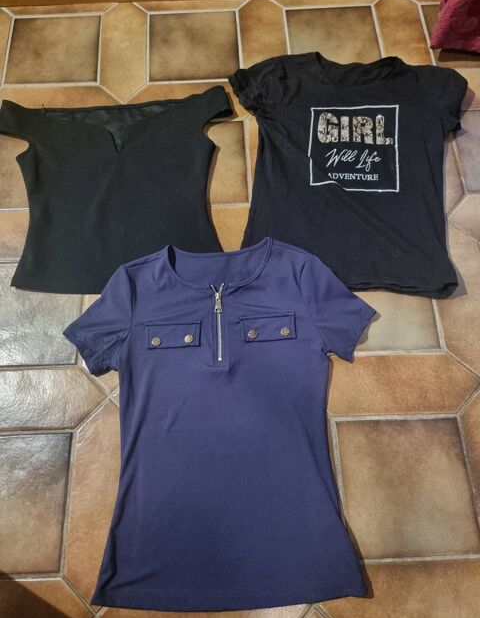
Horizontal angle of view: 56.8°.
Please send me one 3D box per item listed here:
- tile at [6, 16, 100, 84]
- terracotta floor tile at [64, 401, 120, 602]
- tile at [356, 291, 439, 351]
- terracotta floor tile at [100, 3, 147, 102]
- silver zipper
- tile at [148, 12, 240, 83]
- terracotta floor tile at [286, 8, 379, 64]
[{"bbox_3d":[-0.415,-0.584,1.007,0.201,0.010,0.201,-3,71,-1],"label":"tile"},{"bbox_3d":[-0.212,0.299,0.696,0.102,0.010,0.309,-3,71,-1],"label":"terracotta floor tile"},{"bbox_3d":[0.244,-0.019,0.808,0.201,0.010,0.201,-3,71,-1],"label":"tile"},{"bbox_3d":[-0.258,-0.591,1.009,0.102,0.010,0.309,-3,71,-1],"label":"terracotta floor tile"},{"bbox_3d":[-0.036,0.021,0.778,0.024,0.010,0.145,-2,71,-1],"label":"silver zipper"},{"bbox_3d":[-0.101,-0.599,1.012,0.201,0.010,0.201,-3,71,-1],"label":"tile"},{"bbox_3d":[0.214,-0.613,1.016,0.201,0.010,0.201,-3,71,-1],"label":"terracotta floor tile"}]

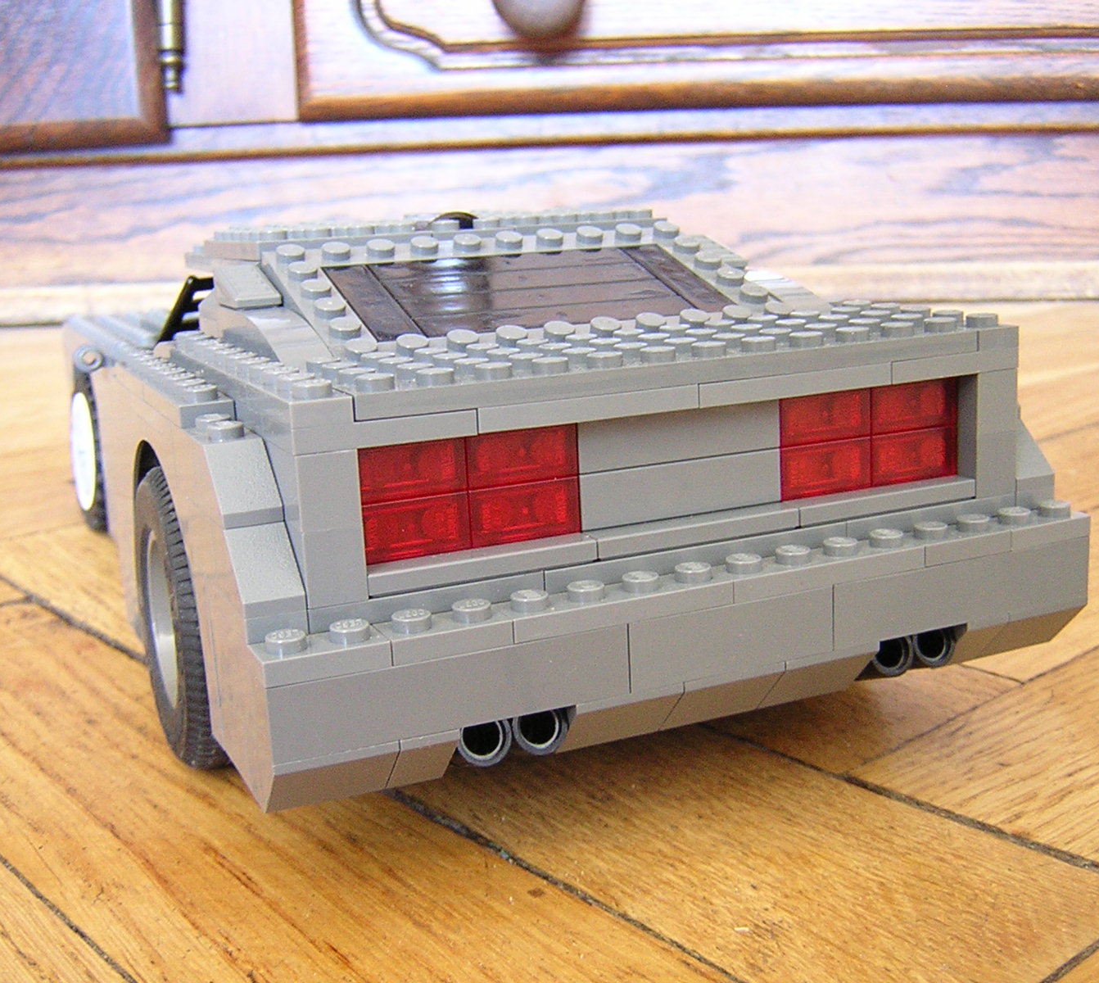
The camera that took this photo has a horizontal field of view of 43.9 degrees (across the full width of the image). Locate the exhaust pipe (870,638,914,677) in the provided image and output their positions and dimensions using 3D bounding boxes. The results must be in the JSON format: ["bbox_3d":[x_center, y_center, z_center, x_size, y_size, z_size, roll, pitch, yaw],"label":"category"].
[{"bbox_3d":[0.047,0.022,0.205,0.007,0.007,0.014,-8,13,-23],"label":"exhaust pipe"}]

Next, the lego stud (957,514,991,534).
[{"bbox_3d":[0.063,0.005,0.203,0.005,0.002,0.005,-3,12,1],"label":"lego stud"}]

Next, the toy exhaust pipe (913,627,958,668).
[{"bbox_3d":[0.055,0.021,0.208,0.008,0.008,0.013,-8,13,-22],"label":"toy exhaust pipe"}]

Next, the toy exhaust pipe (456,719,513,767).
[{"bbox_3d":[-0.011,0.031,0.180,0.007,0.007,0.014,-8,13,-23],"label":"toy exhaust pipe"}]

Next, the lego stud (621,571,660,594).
[{"bbox_3d":[0.012,0.012,0.181,0.005,0.002,0.005,-3,12,1],"label":"lego stud"}]

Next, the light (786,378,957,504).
[{"bbox_3d":[0.047,-0.009,0.205,0.032,0.016,0.005,-8,13,-23],"label":"light"}]

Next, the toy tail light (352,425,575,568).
[{"bbox_3d":[-0.011,-0.001,0.180,0.032,0.016,0.005,-8,13,-23],"label":"toy tail light"}]

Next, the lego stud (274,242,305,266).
[{"bbox_3d":[-0.044,-0.040,0.230,0.005,0.002,0.005,-8,32,-23],"label":"lego stud"}]

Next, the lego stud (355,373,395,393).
[{"bbox_3d":[-0.022,-0.013,0.171,0.005,0.002,0.005,-8,13,-22],"label":"lego stud"}]

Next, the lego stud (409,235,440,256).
[{"bbox_3d":[-0.022,-0.043,0.239,0.005,0.002,0.005,4,30,-3],"label":"lego stud"}]

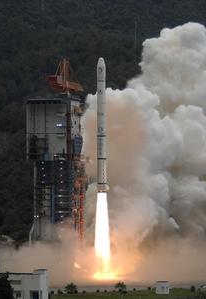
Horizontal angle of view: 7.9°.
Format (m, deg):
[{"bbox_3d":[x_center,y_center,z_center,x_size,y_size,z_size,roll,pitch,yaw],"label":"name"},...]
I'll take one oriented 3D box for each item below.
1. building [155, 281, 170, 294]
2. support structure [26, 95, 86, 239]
[{"bbox_3d":[19.622,45.131,490.000,4.400,4.500,4.000,0,-2,0],"label":"building"},{"bbox_3d":[-18.373,12.249,592.000,19.000,67.500,14.500,-1,-2,24],"label":"support structure"}]

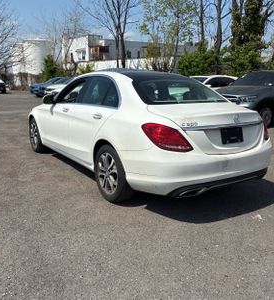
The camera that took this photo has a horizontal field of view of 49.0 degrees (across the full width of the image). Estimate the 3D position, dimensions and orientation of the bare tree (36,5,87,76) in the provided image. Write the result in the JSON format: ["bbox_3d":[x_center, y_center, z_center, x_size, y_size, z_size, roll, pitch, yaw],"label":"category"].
[{"bbox_3d":[-7.643,-10.539,31.392,5.000,8.774,4.800,0,14,0],"label":"bare tree"}]

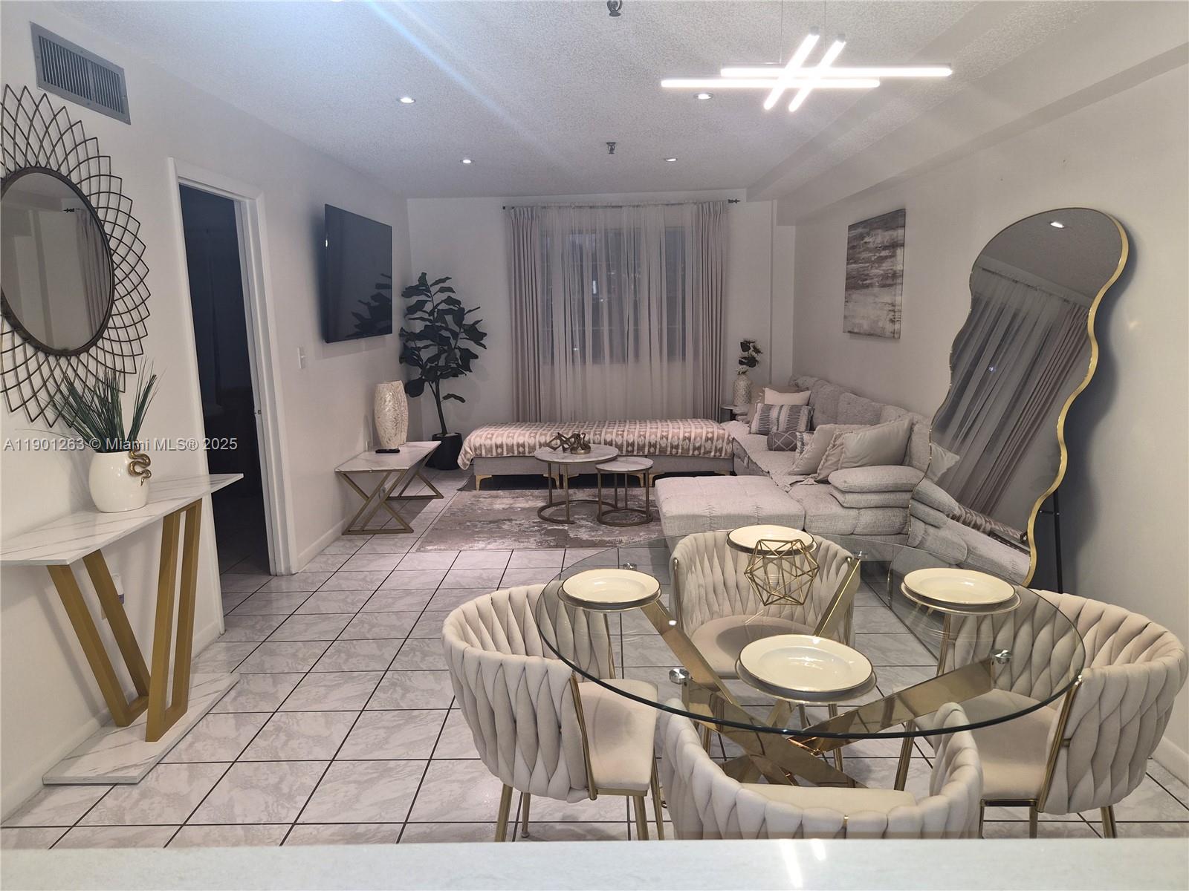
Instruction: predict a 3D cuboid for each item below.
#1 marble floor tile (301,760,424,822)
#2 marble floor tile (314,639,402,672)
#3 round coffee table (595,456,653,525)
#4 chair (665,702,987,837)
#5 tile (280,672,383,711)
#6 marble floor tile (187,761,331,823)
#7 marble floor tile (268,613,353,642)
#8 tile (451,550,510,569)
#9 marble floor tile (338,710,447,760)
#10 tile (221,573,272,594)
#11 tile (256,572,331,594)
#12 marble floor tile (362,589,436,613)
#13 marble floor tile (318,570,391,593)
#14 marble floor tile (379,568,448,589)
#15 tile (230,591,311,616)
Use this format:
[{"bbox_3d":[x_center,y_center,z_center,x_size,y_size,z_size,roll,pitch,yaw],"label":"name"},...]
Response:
[{"bbox_3d":[-0.705,1.072,2.450,0.322,0.010,0.322,-1,10,1],"label":"marble floor tile"},{"bbox_3d":[-1.009,0.909,3.395,0.318,0.010,0.318,-1,10,1],"label":"marble floor tile"},{"bbox_3d":[0.209,0.316,5.449,0.400,0.400,0.400,-1,10,1],"label":"round coffee table"},{"bbox_3d":[0.380,0.829,1.390,0.550,0.760,0.550,0,10,8],"label":"chair"},{"bbox_3d":[-1.032,0.982,3.138,0.325,0.010,0.325,-1,10,1],"label":"tile"},{"bbox_3d":[-1.012,1.062,2.413,0.314,0.013,0.314,-1,10,1],"label":"marble floor tile"},{"bbox_3d":[-1.351,0.878,3.795,0.325,0.010,0.325,-1,10,1],"label":"marble floor tile"},{"bbox_3d":[-0.676,0.698,4.758,0.325,0.010,0.325,-1,10,1],"label":"tile"},{"bbox_3d":[-0.699,1.017,2.772,0.322,0.010,0.322,-1,10,1],"label":"marble floor tile"},{"bbox_3d":[-1.964,0.764,4.367,0.318,0.010,0.318,-1,10,1],"label":"tile"},{"bbox_3d":[-1.618,0.752,4.319,0.314,0.013,0.314,-1,10,1],"label":"tile"},{"bbox_3d":[-0.984,0.791,3.990,0.314,0.013,0.314,-1,10,1],"label":"marble floor tile"},{"bbox_3d":[-1.298,0.744,4.312,0.314,0.013,0.314,-1,10,1],"label":"marble floor tile"},{"bbox_3d":[-0.995,0.745,4.350,0.318,0.010,0.318,-1,10,1],"label":"marble floor tile"},{"bbox_3d":[-1.655,0.819,4.079,0.322,0.010,0.322,-1,10,1],"label":"tile"}]

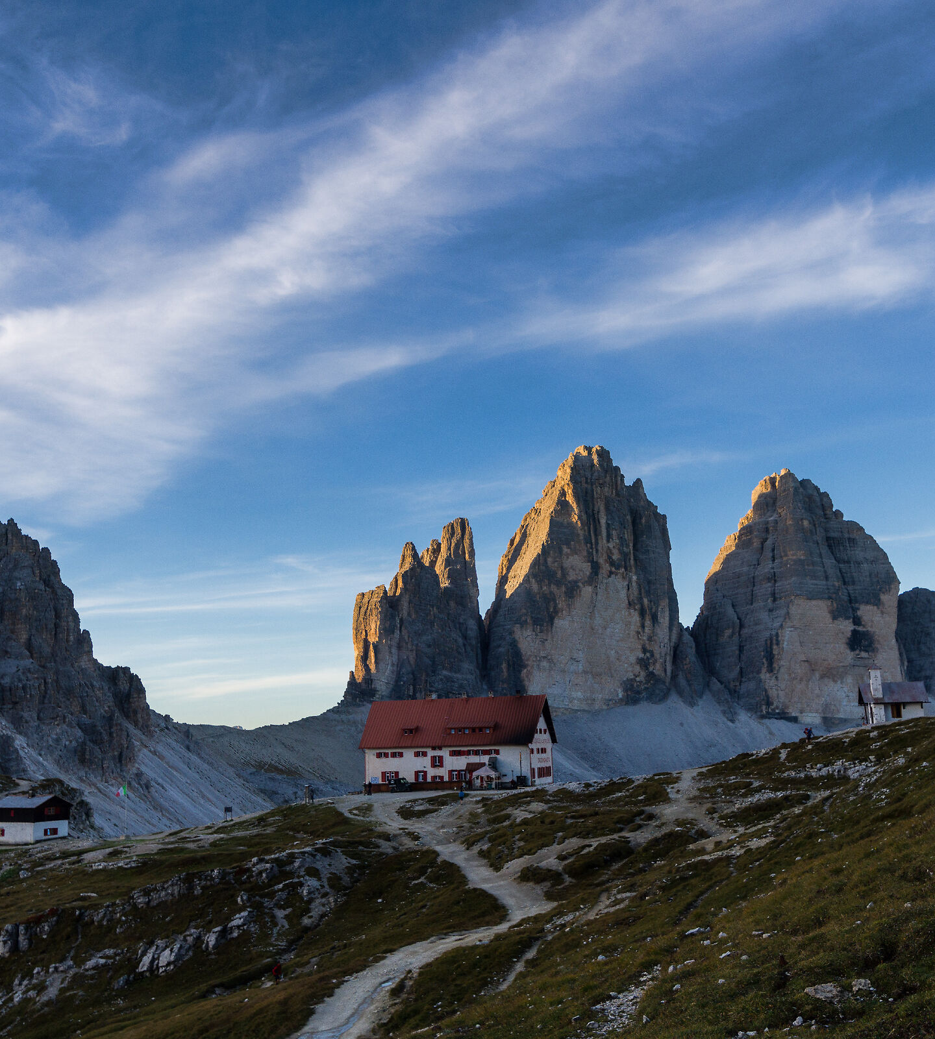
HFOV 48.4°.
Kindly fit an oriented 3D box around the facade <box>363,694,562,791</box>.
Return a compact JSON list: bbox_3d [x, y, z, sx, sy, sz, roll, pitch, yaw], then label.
[{"bbox_3d":[-1.321,31.641,148.291,26.517,12.105,11.828,-6,-13,20],"label":"facade"}]

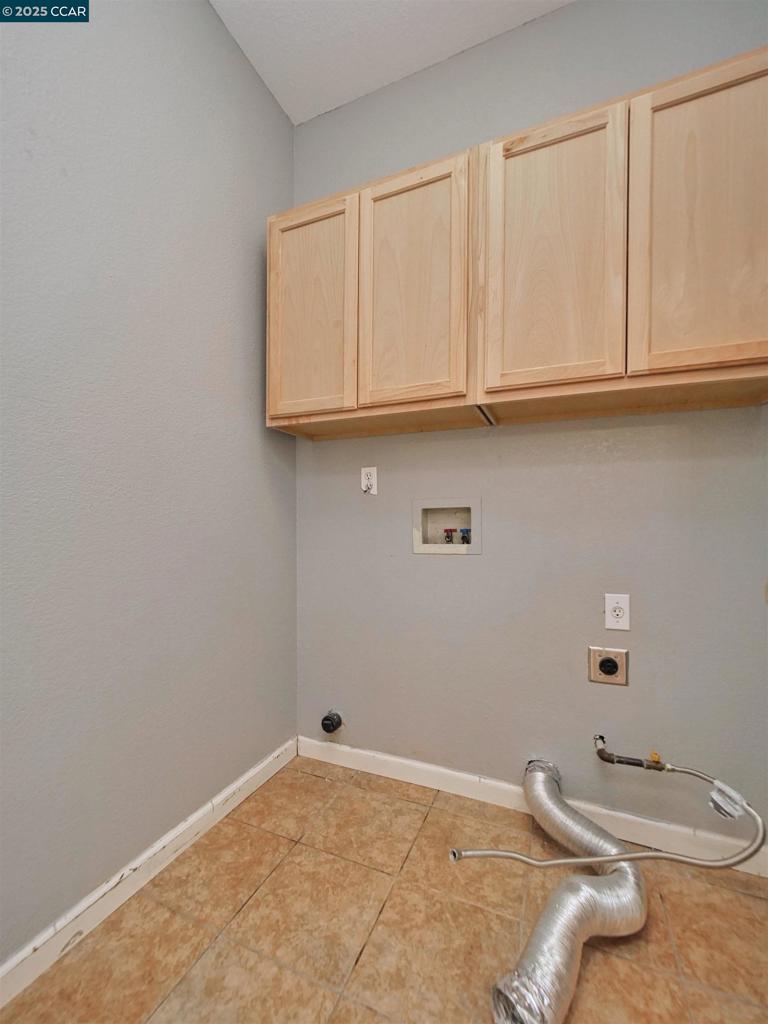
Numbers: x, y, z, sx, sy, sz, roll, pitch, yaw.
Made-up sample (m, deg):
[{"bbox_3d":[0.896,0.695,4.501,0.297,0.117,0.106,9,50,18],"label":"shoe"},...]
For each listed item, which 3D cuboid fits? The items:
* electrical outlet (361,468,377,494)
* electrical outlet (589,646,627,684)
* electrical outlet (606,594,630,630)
[{"bbox_3d":[-0.060,-0.124,1.674,0.070,0.114,0.012,-1,-1,23],"label":"electrical outlet"},{"bbox_3d":[0.723,0.497,1.332,0.115,0.114,0.014,-1,-1,23],"label":"electrical outlet"},{"bbox_3d":[0.749,0.321,1.325,0.070,0.114,0.012,-1,-1,23],"label":"electrical outlet"}]

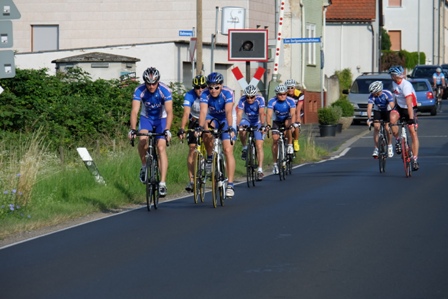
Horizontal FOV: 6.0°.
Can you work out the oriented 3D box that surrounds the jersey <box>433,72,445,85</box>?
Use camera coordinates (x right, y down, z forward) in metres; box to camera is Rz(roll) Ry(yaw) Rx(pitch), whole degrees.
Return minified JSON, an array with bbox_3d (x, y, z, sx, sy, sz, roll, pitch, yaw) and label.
[{"bbox_3d":[8.583,-2.818,171.200,0.480,0.470,0.450,0,1,5],"label":"jersey"}]

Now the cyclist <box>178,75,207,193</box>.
[{"bbox_3d":[-0.334,-0.197,55.200,0.490,1.510,0.920,0,0,4],"label":"cyclist"}]

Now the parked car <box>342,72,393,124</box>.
[{"bbox_3d":[5.132,-1.688,145.000,1.880,1.740,4.550,0,0,3],"label":"parked car"}]

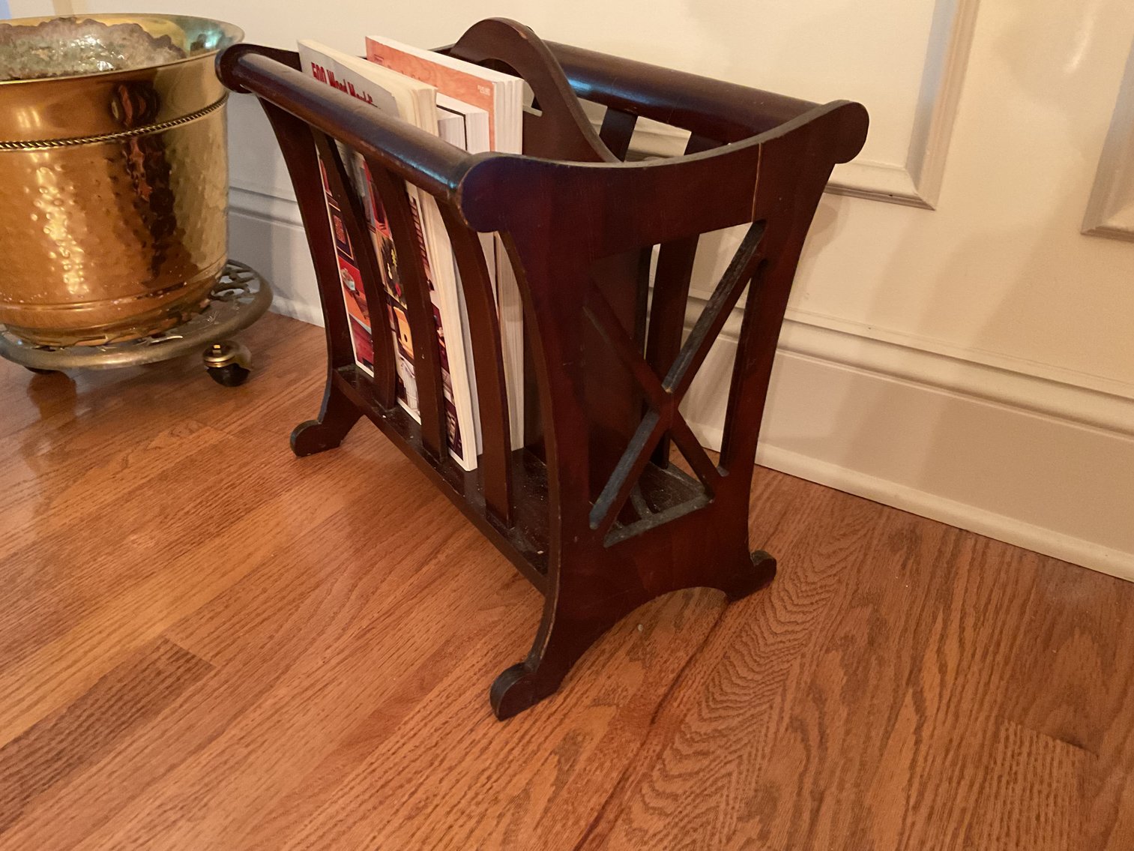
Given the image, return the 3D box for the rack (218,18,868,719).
[{"bbox_3d":[-0.046,-0.095,0.715,0.273,0.388,0.391,-18,35,-29],"label":"rack"}]

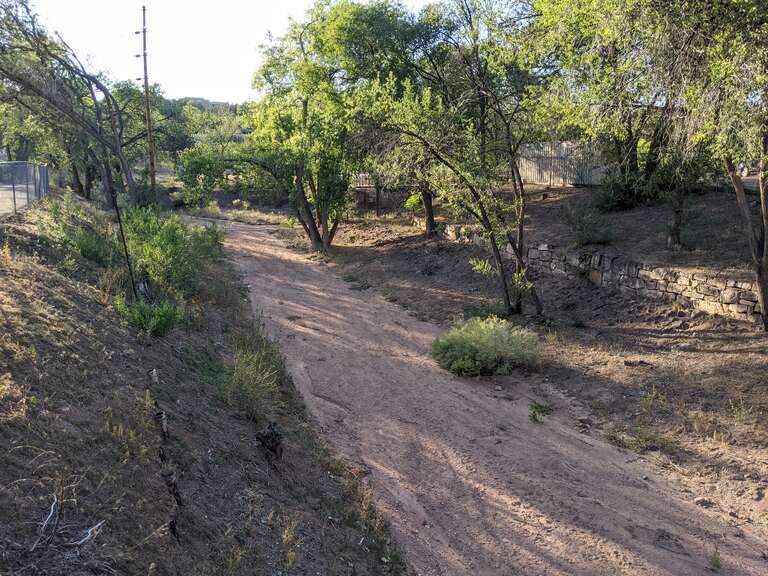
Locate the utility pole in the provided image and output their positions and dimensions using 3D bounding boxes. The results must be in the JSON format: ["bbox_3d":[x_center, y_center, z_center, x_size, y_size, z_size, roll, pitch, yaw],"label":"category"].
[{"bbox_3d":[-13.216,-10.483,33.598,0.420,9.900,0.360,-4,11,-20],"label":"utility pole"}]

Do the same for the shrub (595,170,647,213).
[{"bbox_3d":[7.739,-3.158,19.600,1.600,1.350,1.500,4,11,21],"label":"shrub"}]

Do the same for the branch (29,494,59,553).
[{"bbox_3d":[-2.046,1.409,3.600,0.160,0.260,0.250,-6,12,-31],"label":"branch"}]

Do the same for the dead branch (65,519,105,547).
[{"bbox_3d":[-1.750,1.429,3.500,0.210,0.110,0.160,-6,12,-28],"label":"dead branch"}]

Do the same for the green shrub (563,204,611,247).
[{"bbox_3d":[5.003,-1.544,14.800,1.100,1.000,1.050,4,11,18],"label":"green shrub"}]

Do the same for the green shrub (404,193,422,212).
[{"bbox_3d":[1.453,-4.162,29.500,0.950,1.000,0.900,1,11,3],"label":"green shrub"}]

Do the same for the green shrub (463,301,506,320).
[{"bbox_3d":[2.047,0.499,12.200,0.880,0.520,0.750,2,11,10],"label":"green shrub"}]

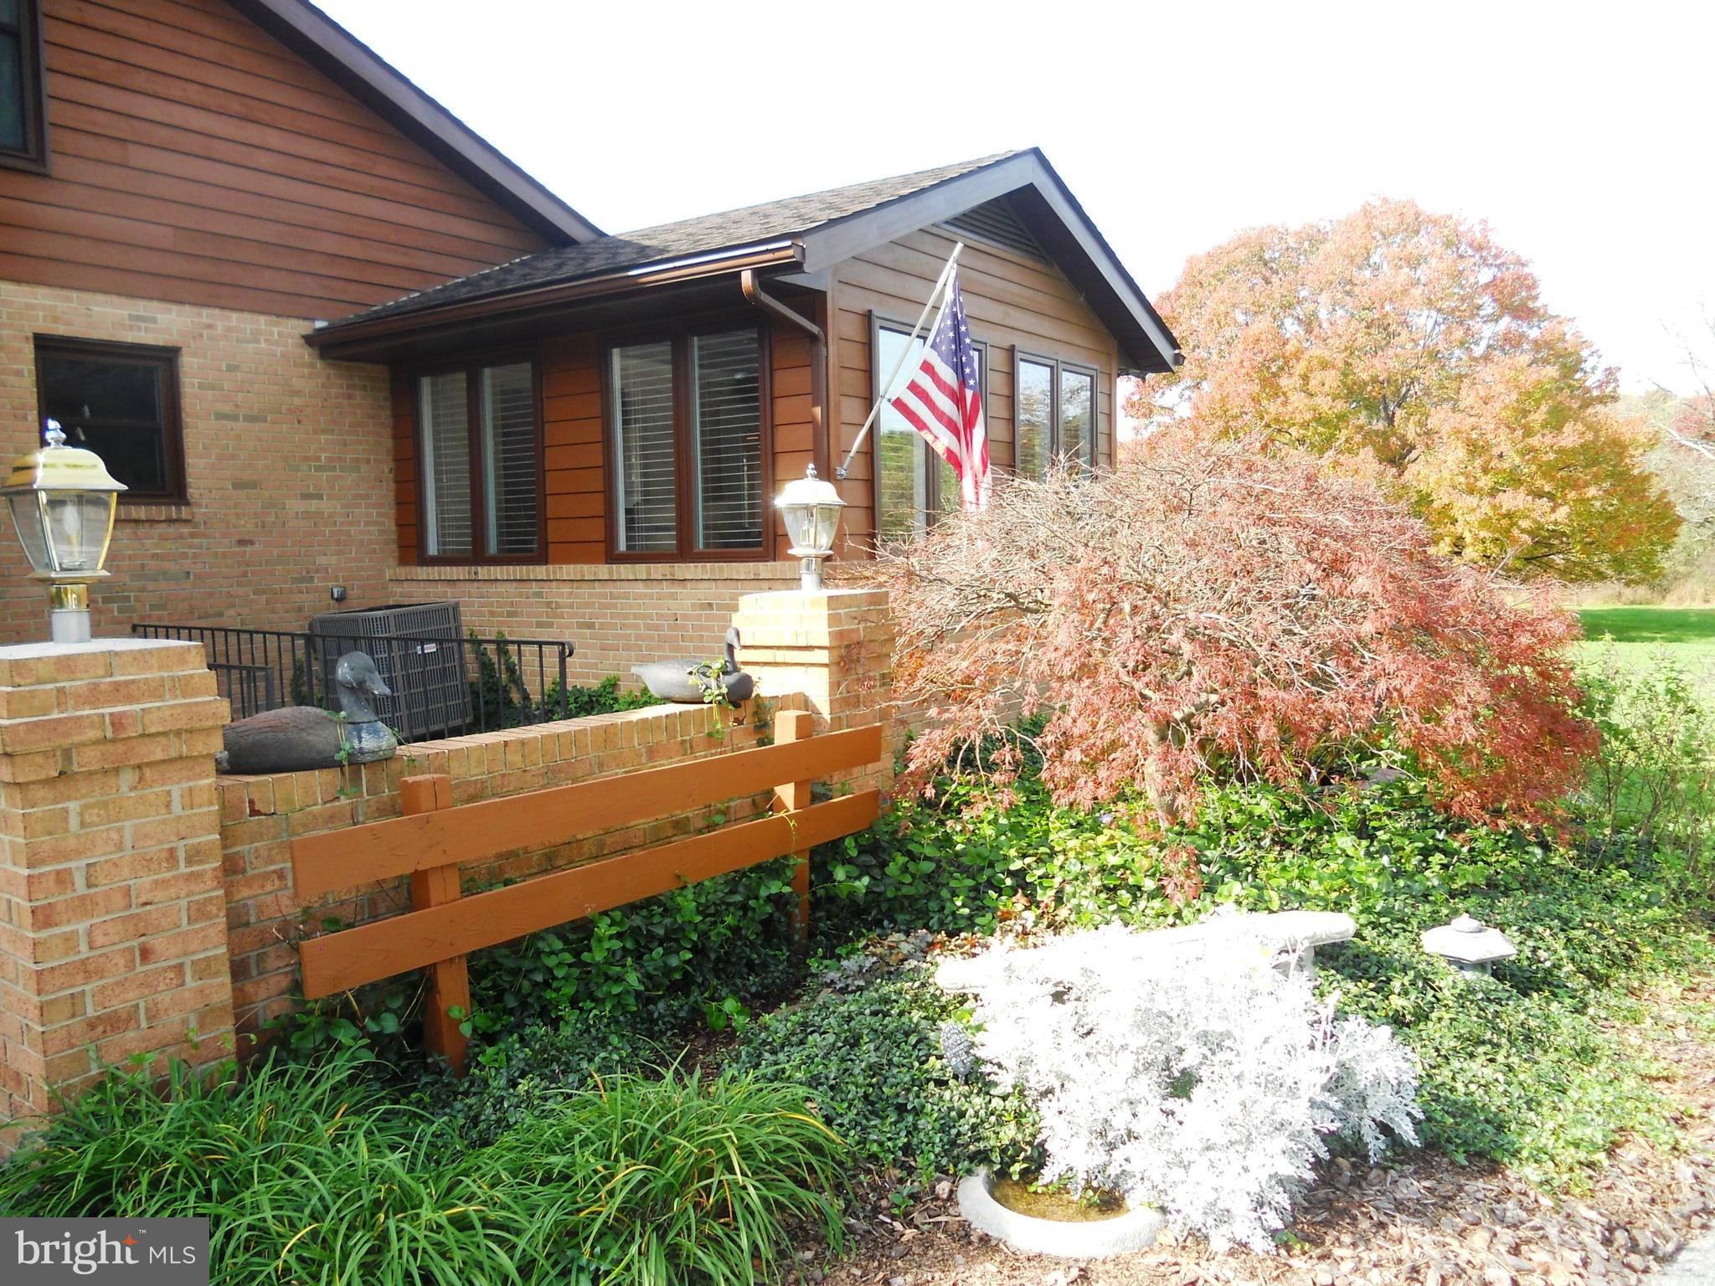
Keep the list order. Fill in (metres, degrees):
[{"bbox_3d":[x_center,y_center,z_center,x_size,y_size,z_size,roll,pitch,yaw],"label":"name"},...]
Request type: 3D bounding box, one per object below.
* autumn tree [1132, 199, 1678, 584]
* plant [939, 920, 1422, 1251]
[{"bbox_3d":[10.229,-4.369,25.000,9.300,7.841,9.800,2,5,35],"label":"autumn tree"},{"bbox_3d":[0.760,0.952,3.100,1.000,0.530,0.750,-1,4,0],"label":"plant"}]

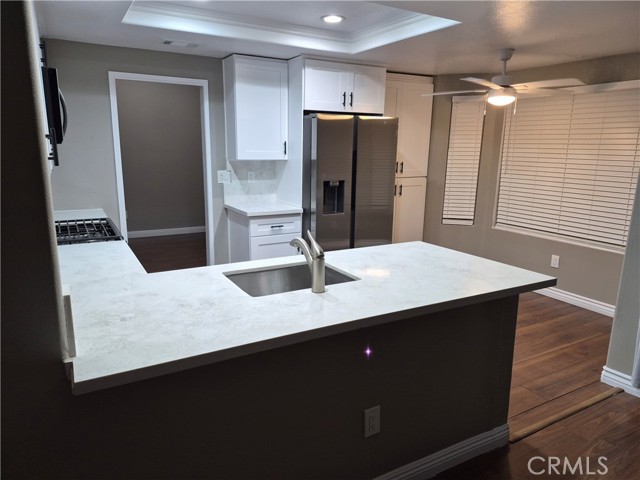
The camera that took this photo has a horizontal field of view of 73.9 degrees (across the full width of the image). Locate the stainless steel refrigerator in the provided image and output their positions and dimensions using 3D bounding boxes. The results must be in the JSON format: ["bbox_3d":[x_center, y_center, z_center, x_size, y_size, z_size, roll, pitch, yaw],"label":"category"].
[{"bbox_3d":[0.149,-0.340,4.484,0.911,1.779,0.838,-6,14,-28],"label":"stainless steel refrigerator"}]

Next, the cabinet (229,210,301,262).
[{"bbox_3d":[-0.565,0.149,4.344,0.519,0.882,0.631,-6,14,-28],"label":"cabinet"}]

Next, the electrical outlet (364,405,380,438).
[{"bbox_3d":[0.213,0.730,1.705,0.077,0.121,0.008,-6,14,-28],"label":"electrical outlet"}]

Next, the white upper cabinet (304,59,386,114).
[{"bbox_3d":[0.103,-1.508,4.332,0.903,0.451,0.643,-6,14,-28],"label":"white upper cabinet"}]

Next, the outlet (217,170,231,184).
[{"bbox_3d":[-0.970,-0.632,4.304,0.120,0.120,0.010,-6,14,-28],"label":"outlet"}]

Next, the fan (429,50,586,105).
[{"bbox_3d":[1.565,-1.381,3.632,1.298,0.454,1.298,-6,14,-28],"label":"fan"}]

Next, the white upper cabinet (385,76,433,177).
[{"bbox_3d":[0.827,-1.321,4.995,0.867,1.142,0.401,-6,14,-28],"label":"white upper cabinet"}]

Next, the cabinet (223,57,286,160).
[{"bbox_3d":[-0.615,-1.268,4.176,0.510,0.940,0.330,-6,14,-28],"label":"cabinet"}]

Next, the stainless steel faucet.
[{"bbox_3d":[-0.063,0.073,1.866,0.057,0.251,0.283,-6,14,-28],"label":"stainless steel faucet"}]

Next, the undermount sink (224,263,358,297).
[{"bbox_3d":[-0.127,0.300,2.008,0.549,0.218,0.372,-6,14,-28],"label":"undermount sink"}]

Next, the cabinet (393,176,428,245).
[{"bbox_3d":[0.812,-0.179,5.241,0.867,1.183,0.401,-6,14,-28],"label":"cabinet"}]

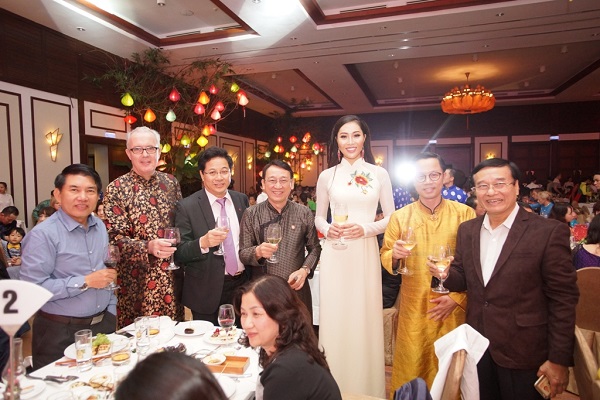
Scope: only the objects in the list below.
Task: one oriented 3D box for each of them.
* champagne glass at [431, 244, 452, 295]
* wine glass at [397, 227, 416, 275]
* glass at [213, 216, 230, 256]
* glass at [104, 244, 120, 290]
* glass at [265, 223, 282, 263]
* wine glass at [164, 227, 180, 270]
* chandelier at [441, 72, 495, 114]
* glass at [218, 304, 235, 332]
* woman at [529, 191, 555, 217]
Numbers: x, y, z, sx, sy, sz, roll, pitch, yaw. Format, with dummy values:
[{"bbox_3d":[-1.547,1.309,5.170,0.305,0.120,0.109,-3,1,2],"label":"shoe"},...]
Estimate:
[{"bbox_3d":[0.577,0.281,1.620,0.068,0.191,0.068,2,3,0],"label":"champagne glass"},{"bbox_3d":[0.455,0.213,1.690,0.066,0.200,0.066,3,7,0],"label":"wine glass"},{"bbox_3d":[-0.378,0.176,1.940,0.070,0.188,0.070,9,7,0],"label":"glass"},{"bbox_3d":[-0.821,0.298,1.760,0.068,0.192,0.068,3,3,0],"label":"glass"},{"bbox_3d":[-0.125,0.207,1.940,0.070,0.188,0.070,4,5,0],"label":"glass"},{"bbox_3d":[-0.576,0.221,1.810,0.070,0.190,0.070,1,3,0],"label":"wine glass"},{"bbox_3d":[4.788,-3.064,11.400,1.420,1.100,1.420,-1,3,0],"label":"chandelier"},{"bbox_3d":[-0.316,0.549,1.740,0.074,0.185,0.074,-1,3,0],"label":"glass"},{"bbox_3d":[4.095,0.462,6.732,0.750,1.220,0.500,-2,3,-16],"label":"woman"}]

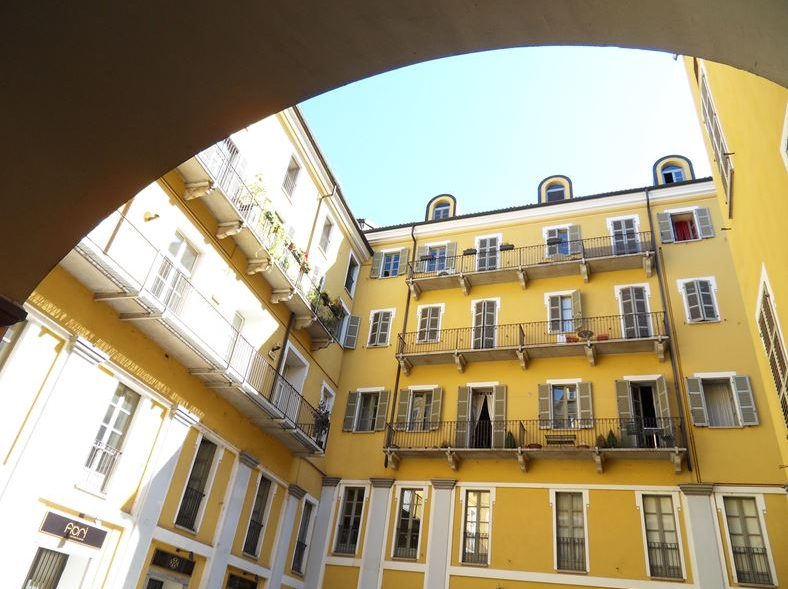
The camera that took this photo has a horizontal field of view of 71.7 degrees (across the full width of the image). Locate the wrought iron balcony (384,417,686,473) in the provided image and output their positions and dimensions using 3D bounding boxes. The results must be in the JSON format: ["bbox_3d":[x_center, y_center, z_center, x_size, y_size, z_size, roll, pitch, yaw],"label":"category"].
[{"bbox_3d":[4.484,5.221,18.902,9.948,1.458,0.760,-6,-37,20],"label":"wrought iron balcony"}]

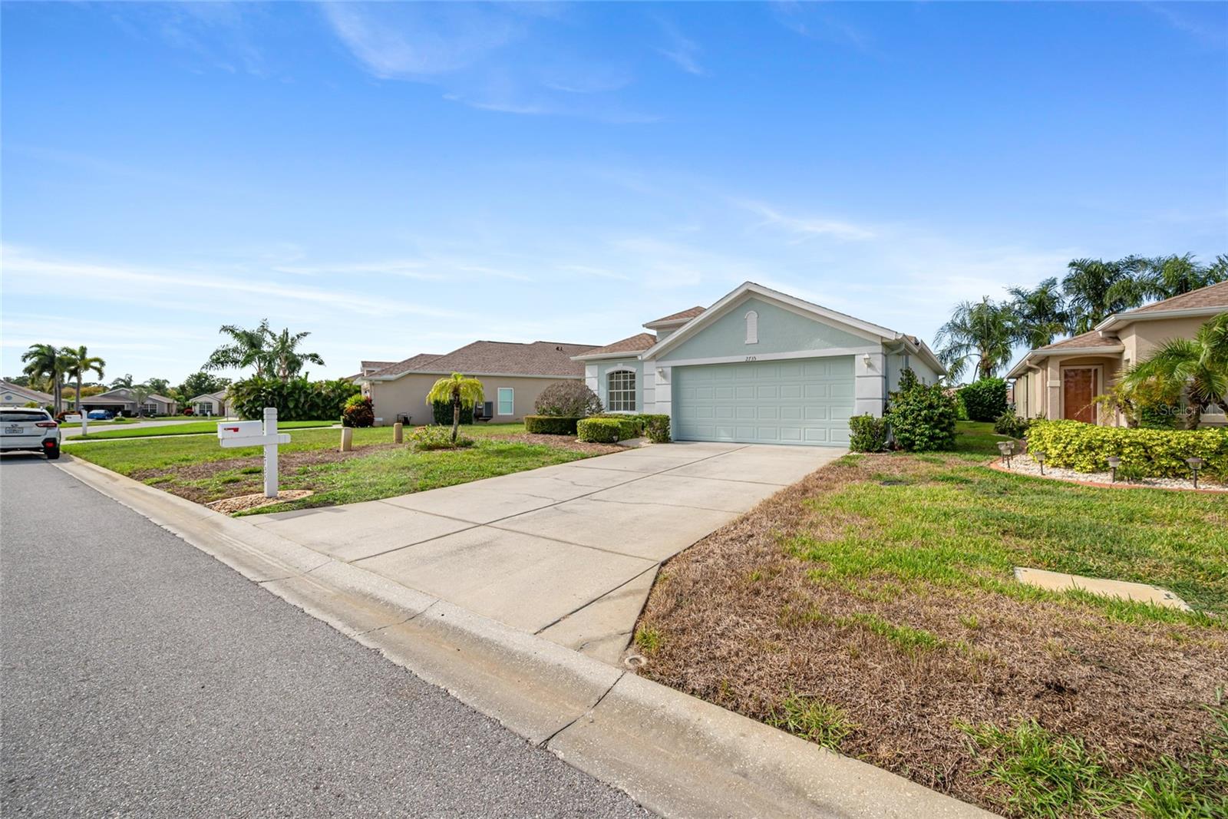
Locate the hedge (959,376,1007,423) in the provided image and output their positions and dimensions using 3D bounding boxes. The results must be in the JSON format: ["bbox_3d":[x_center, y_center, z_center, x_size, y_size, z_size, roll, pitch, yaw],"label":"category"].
[{"bbox_3d":[24.915,-0.642,32.000,2.500,2.950,2.200,0,0,36],"label":"hedge"}]

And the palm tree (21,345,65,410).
[{"bbox_3d":[-64.394,-3.029,54.000,3.300,9.000,3.300,0,0,40],"label":"palm tree"}]

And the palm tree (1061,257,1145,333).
[{"bbox_3d":[35.318,-4.952,34.500,4.700,11.950,4.700,0,0,37],"label":"palm tree"}]

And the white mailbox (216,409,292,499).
[{"bbox_3d":[-5.200,0.640,6.960,0.190,1.320,0.870,0,0,37],"label":"white mailbox"}]

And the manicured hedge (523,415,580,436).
[{"bbox_3d":[-2.422,0.648,19.600,2.500,0.700,1.000,0,0,37],"label":"manicured hedge"}]

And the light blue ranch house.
[{"bbox_3d":[7.153,-1.754,20.652,10.950,5.350,18.300,0,0,36],"label":"light blue ranch house"}]

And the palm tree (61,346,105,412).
[{"bbox_3d":[-66.727,-3.386,60.000,3.800,9.100,3.800,0,0,42],"label":"palm tree"}]

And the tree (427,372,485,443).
[{"bbox_3d":[-4.973,-0.062,15.000,1.750,2.170,1.750,0,0,-18],"label":"tree"}]

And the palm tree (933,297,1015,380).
[{"bbox_3d":[26.688,-3.624,35.000,4.900,9.300,4.900,0,0,37],"label":"palm tree"}]

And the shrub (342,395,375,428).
[{"bbox_3d":[-13.387,0.066,25.000,1.550,1.720,1.550,0,0,-28],"label":"shrub"}]

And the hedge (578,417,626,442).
[{"bbox_3d":[-0.369,0.629,14.700,1.100,0.710,0.950,0,0,37],"label":"hedge"}]

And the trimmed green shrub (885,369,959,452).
[{"bbox_3d":[7.792,0.006,12.100,1.500,2.050,1.500,0,0,37],"label":"trimmed green shrub"}]

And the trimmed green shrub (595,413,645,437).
[{"bbox_3d":[0.250,0.568,16.600,1.250,0.830,1.250,0,0,37],"label":"trimmed green shrub"}]

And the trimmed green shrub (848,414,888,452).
[{"bbox_3d":[5.617,0.519,10.550,0.680,0.840,0.700,0,0,36],"label":"trimmed green shrub"}]

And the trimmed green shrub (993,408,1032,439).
[{"bbox_3d":[12.690,0.405,15.200,1.000,0.970,1.000,0,0,40],"label":"trimmed green shrub"}]

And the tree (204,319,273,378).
[{"bbox_3d":[-31.465,-3.302,40.000,4.700,8.500,4.700,0,0,-38],"label":"tree"}]

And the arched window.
[{"bbox_3d":[0.289,-0.695,18.000,1.300,1.570,0.150,0,0,37],"label":"arched window"}]

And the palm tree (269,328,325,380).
[{"bbox_3d":[-26.562,-2.975,40.000,4.200,7.800,4.200,0,0,-34],"label":"palm tree"}]

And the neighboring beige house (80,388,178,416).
[{"bbox_3d":[-82.776,-1.160,81.129,13.500,4.600,11.300,0,0,36],"label":"neighboring beige house"}]

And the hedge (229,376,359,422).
[{"bbox_3d":[-24.644,-0.789,37.000,10.500,3.450,2.600,0,0,22],"label":"hedge"}]

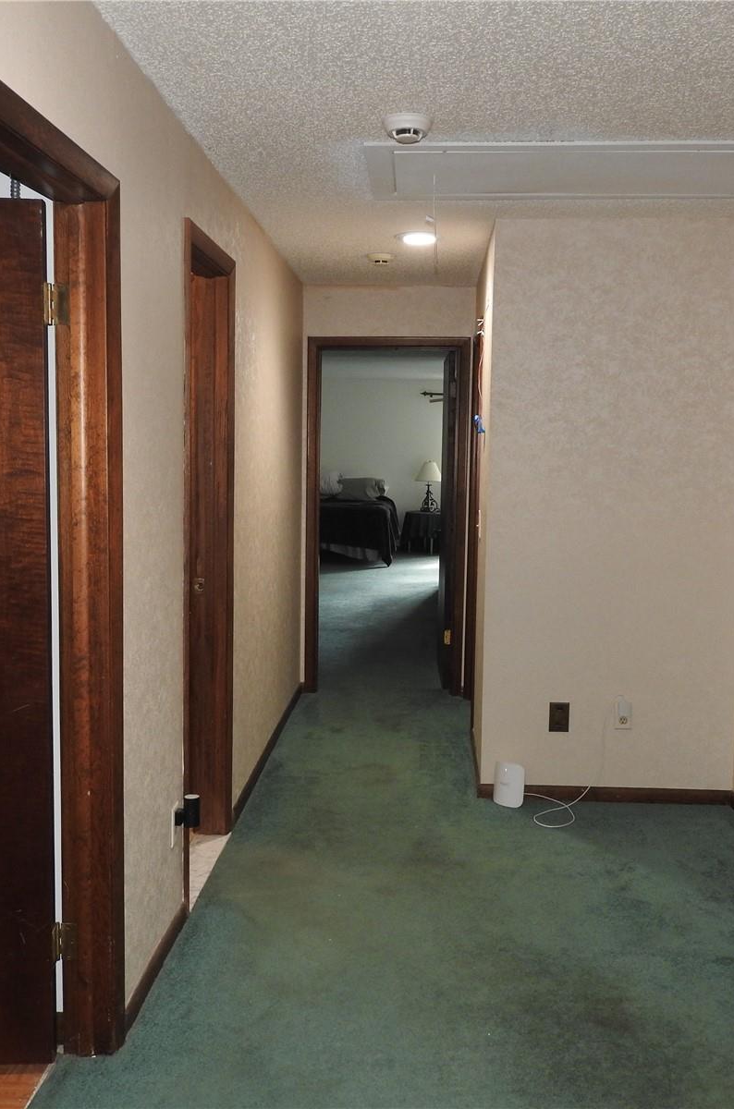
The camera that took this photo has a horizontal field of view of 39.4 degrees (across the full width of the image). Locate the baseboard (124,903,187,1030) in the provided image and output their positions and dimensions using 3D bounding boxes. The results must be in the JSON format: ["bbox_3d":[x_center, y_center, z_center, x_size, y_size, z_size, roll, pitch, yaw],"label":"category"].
[{"bbox_3d":[-0.583,1.134,2.870,0.015,0.067,0.715,1,6,3],"label":"baseboard"}]

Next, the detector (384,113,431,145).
[{"bbox_3d":[0.118,-1.223,2.961,0.144,0.051,0.144,1,6,3],"label":"detector"}]

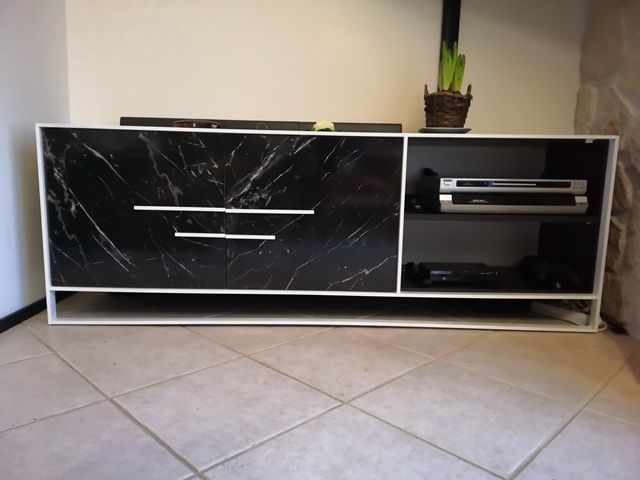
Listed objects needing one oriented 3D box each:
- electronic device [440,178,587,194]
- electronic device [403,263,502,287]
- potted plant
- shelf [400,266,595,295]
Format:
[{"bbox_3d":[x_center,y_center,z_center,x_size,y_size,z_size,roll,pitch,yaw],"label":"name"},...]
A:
[{"bbox_3d":[0.562,-0.174,1.569,0.430,0.043,0.240,1,9,-1],"label":"electronic device"},{"bbox_3d":[0.436,0.102,1.629,0.265,0.044,0.170,1,9,-1],"label":"electronic device"},{"bbox_3d":[0.384,-0.460,1.490,0.143,0.254,0.135,1,9,-1],"label":"potted plant"},{"bbox_3d":[0.514,0.134,1.638,0.565,0.020,0.375,1,9,-1],"label":"shelf"}]

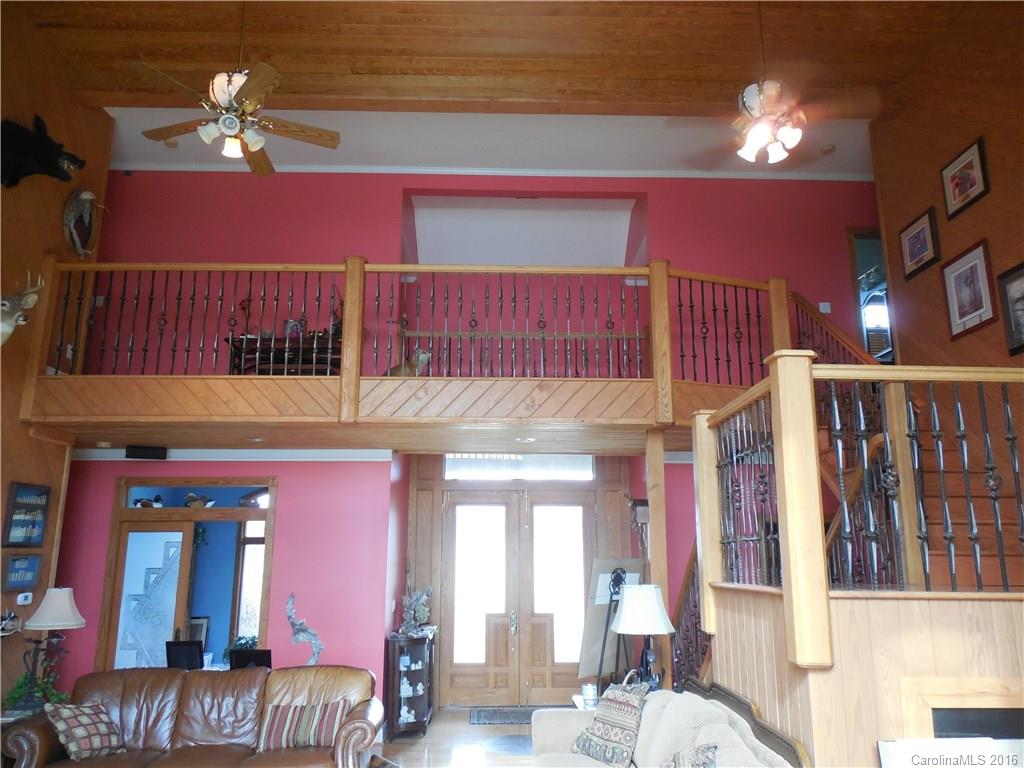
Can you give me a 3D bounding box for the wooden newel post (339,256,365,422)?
[{"bbox_3d":[-1.367,-0.383,6.328,0.155,1.450,0.155,1,-12,-1],"label":"wooden newel post"}]

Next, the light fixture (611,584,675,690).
[{"bbox_3d":[0.979,1.872,5.339,0.460,0.820,0.460,1,-12,-1],"label":"light fixture"}]

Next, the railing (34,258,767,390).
[{"bbox_3d":[-0.777,-0.521,6.449,6.400,1.020,0.320,1,-12,-1],"label":"railing"}]

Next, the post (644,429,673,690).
[{"bbox_3d":[1.211,1.751,6.086,0.145,2.750,0.145,1,-12,-1],"label":"post"}]

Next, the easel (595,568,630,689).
[{"bbox_3d":[0.938,2.421,6.447,0.560,1.600,0.500,1,-12,-1],"label":"easel"}]

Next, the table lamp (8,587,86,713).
[{"bbox_3d":[-3.179,1.804,5.033,0.440,0.820,0.440,1,-12,-1],"label":"table lamp"}]

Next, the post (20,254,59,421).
[{"bbox_3d":[-3.993,-0.390,6.299,0.155,1.450,0.155,1,-12,-1],"label":"post"}]

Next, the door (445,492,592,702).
[{"bbox_3d":[0.079,2.471,8.654,1.830,2.430,0.060,1,-12,-1],"label":"door"}]

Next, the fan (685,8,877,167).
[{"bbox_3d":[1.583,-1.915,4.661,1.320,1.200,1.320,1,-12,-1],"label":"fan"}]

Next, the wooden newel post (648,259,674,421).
[{"bbox_3d":[1.288,-0.351,6.362,0.155,1.450,0.155,1,-12,-1],"label":"wooden newel post"}]

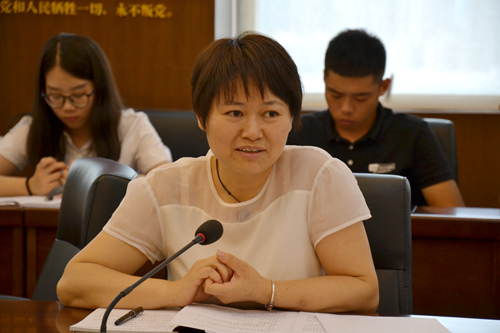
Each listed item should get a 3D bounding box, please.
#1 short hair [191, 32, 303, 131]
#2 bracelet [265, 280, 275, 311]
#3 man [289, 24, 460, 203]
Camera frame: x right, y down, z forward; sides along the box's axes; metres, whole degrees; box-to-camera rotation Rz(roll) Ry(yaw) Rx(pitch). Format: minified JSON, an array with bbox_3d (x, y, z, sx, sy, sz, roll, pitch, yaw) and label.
[{"bbox_3d":[-0.006,-0.134,3.530,0.178,0.170,0.205,-1,8,-8],"label":"short hair"},{"bbox_3d":[0.029,0.202,3.400,0.010,0.048,0.053,12,-3,-18],"label":"bracelet"},{"bbox_3d":[0.251,0.271,5.386,0.540,1.220,0.750,1,4,14],"label":"man"}]

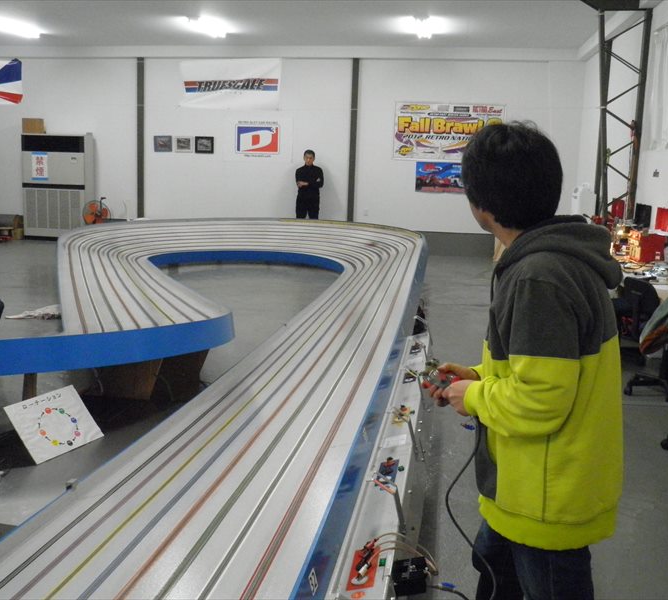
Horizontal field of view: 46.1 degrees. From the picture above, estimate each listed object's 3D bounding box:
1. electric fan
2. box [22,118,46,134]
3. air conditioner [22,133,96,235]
[{"bbox_3d":[-4.119,-1.363,13.655,0.521,0.818,0.350,0,10,-10],"label":"electric fan"},{"bbox_3d":[-5.244,-3.050,13.890,0.415,0.282,0.250,2,9,0],"label":"box"},{"bbox_3d":[-4.903,-1.984,14.062,1.173,1.854,0.410,3,10,9],"label":"air conditioner"}]

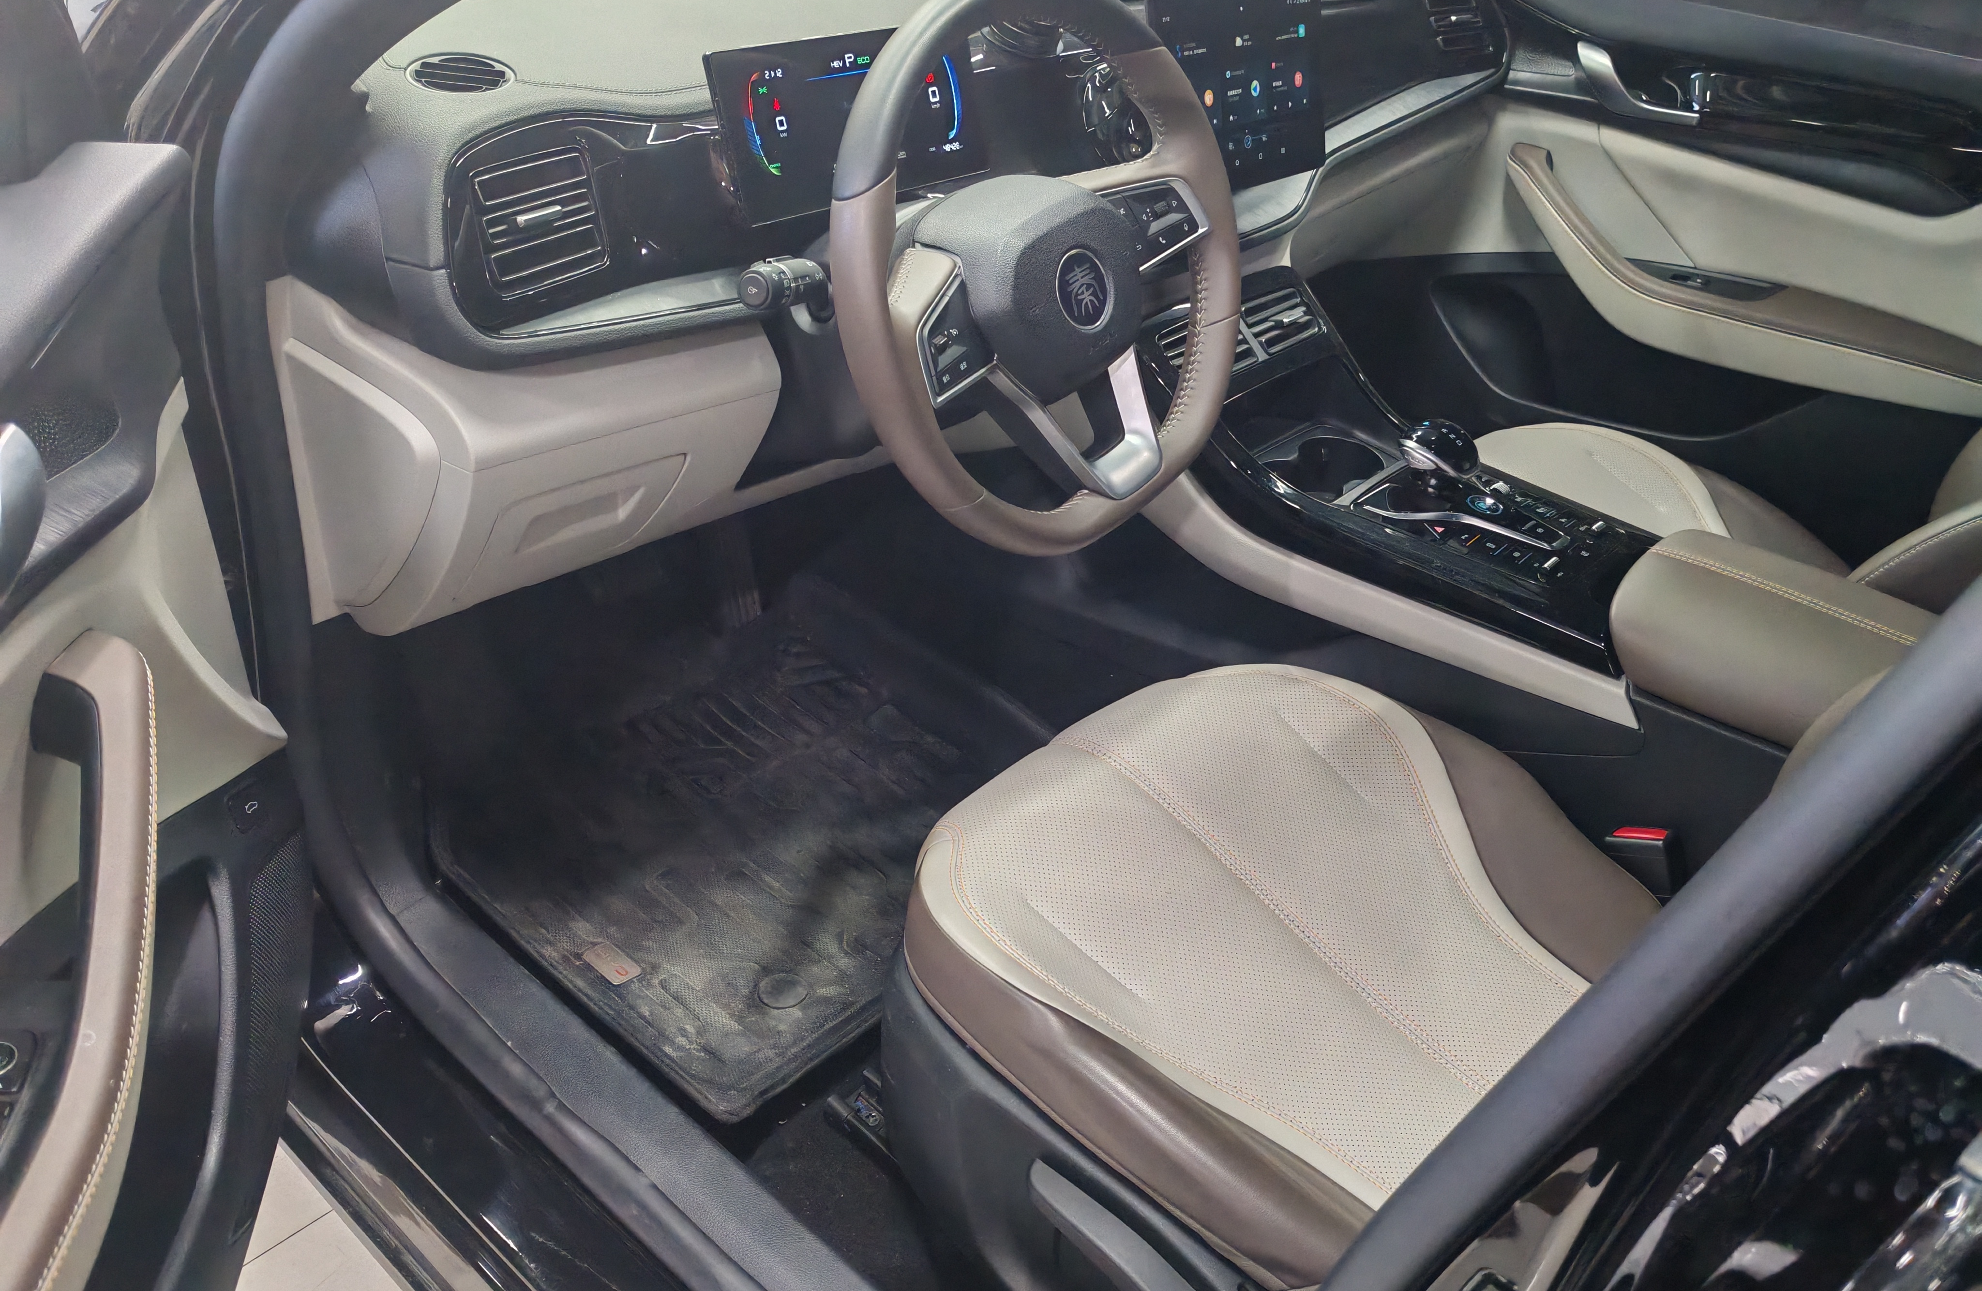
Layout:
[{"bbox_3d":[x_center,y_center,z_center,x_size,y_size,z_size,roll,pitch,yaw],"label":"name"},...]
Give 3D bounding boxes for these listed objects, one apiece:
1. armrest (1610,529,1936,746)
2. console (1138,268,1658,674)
[{"bbox_3d":[0.621,0.004,1.159,0.285,0.087,0.210,28,39,32],"label":"armrest"},{"bbox_3d":[0.368,-0.161,1.326,0.490,0.195,0.240,28,39,32],"label":"console"}]

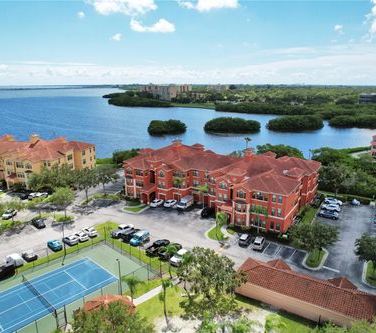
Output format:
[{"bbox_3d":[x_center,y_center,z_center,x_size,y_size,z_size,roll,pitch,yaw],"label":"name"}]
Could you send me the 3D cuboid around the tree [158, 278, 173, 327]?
[{"bbox_3d":[-3.000,19.716,43.855,2.300,8.200,2.300,0,15,0],"label":"tree"}]

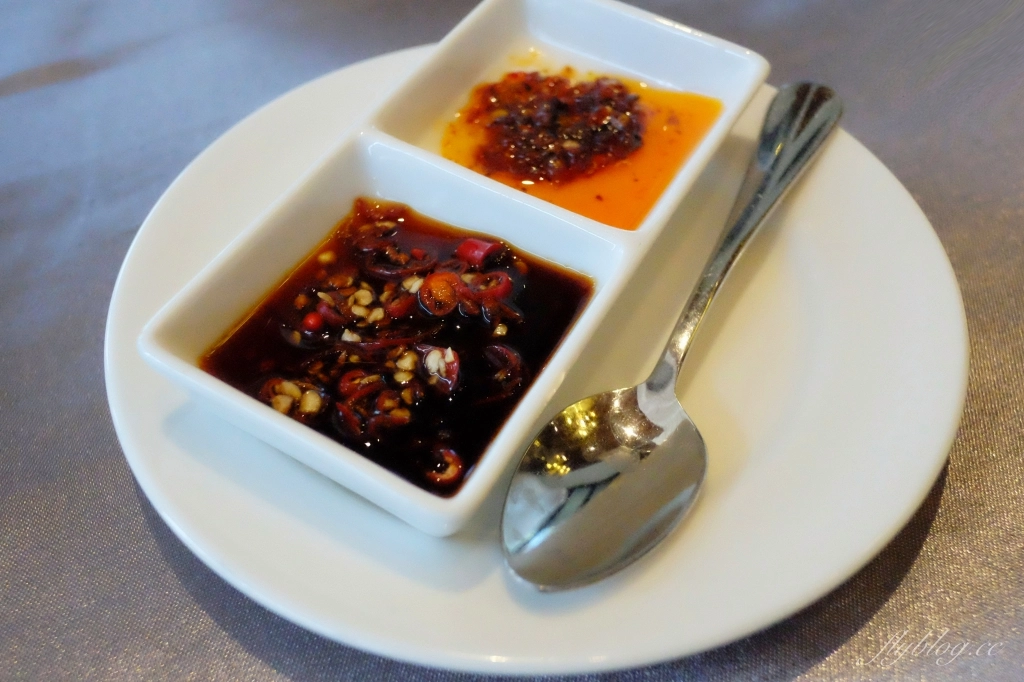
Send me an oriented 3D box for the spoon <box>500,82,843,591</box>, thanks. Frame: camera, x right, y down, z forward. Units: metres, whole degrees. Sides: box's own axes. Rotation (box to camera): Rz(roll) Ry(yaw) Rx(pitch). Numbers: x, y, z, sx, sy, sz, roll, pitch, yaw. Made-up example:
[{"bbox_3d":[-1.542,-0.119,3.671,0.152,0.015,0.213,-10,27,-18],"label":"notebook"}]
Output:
[{"bbox_3d":[0.042,-0.012,0.157,0.030,0.017,0.145,23,58,19],"label":"spoon"}]

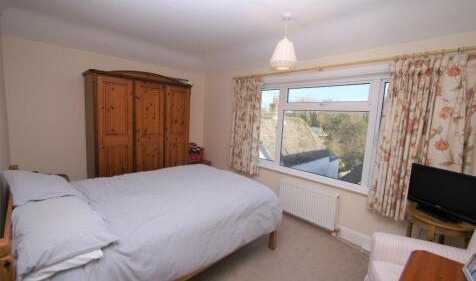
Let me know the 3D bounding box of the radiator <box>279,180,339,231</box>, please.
[{"bbox_3d":[0.972,0.887,2.802,0.808,0.465,0.090,9,9,42],"label":"radiator"}]

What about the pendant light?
[{"bbox_3d":[0.509,-1.049,2.114,0.287,0.566,0.287,9,9,42],"label":"pendant light"}]

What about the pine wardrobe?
[{"bbox_3d":[-1.505,0.046,3.158,0.550,2.051,1.430,9,9,42],"label":"pine wardrobe"}]

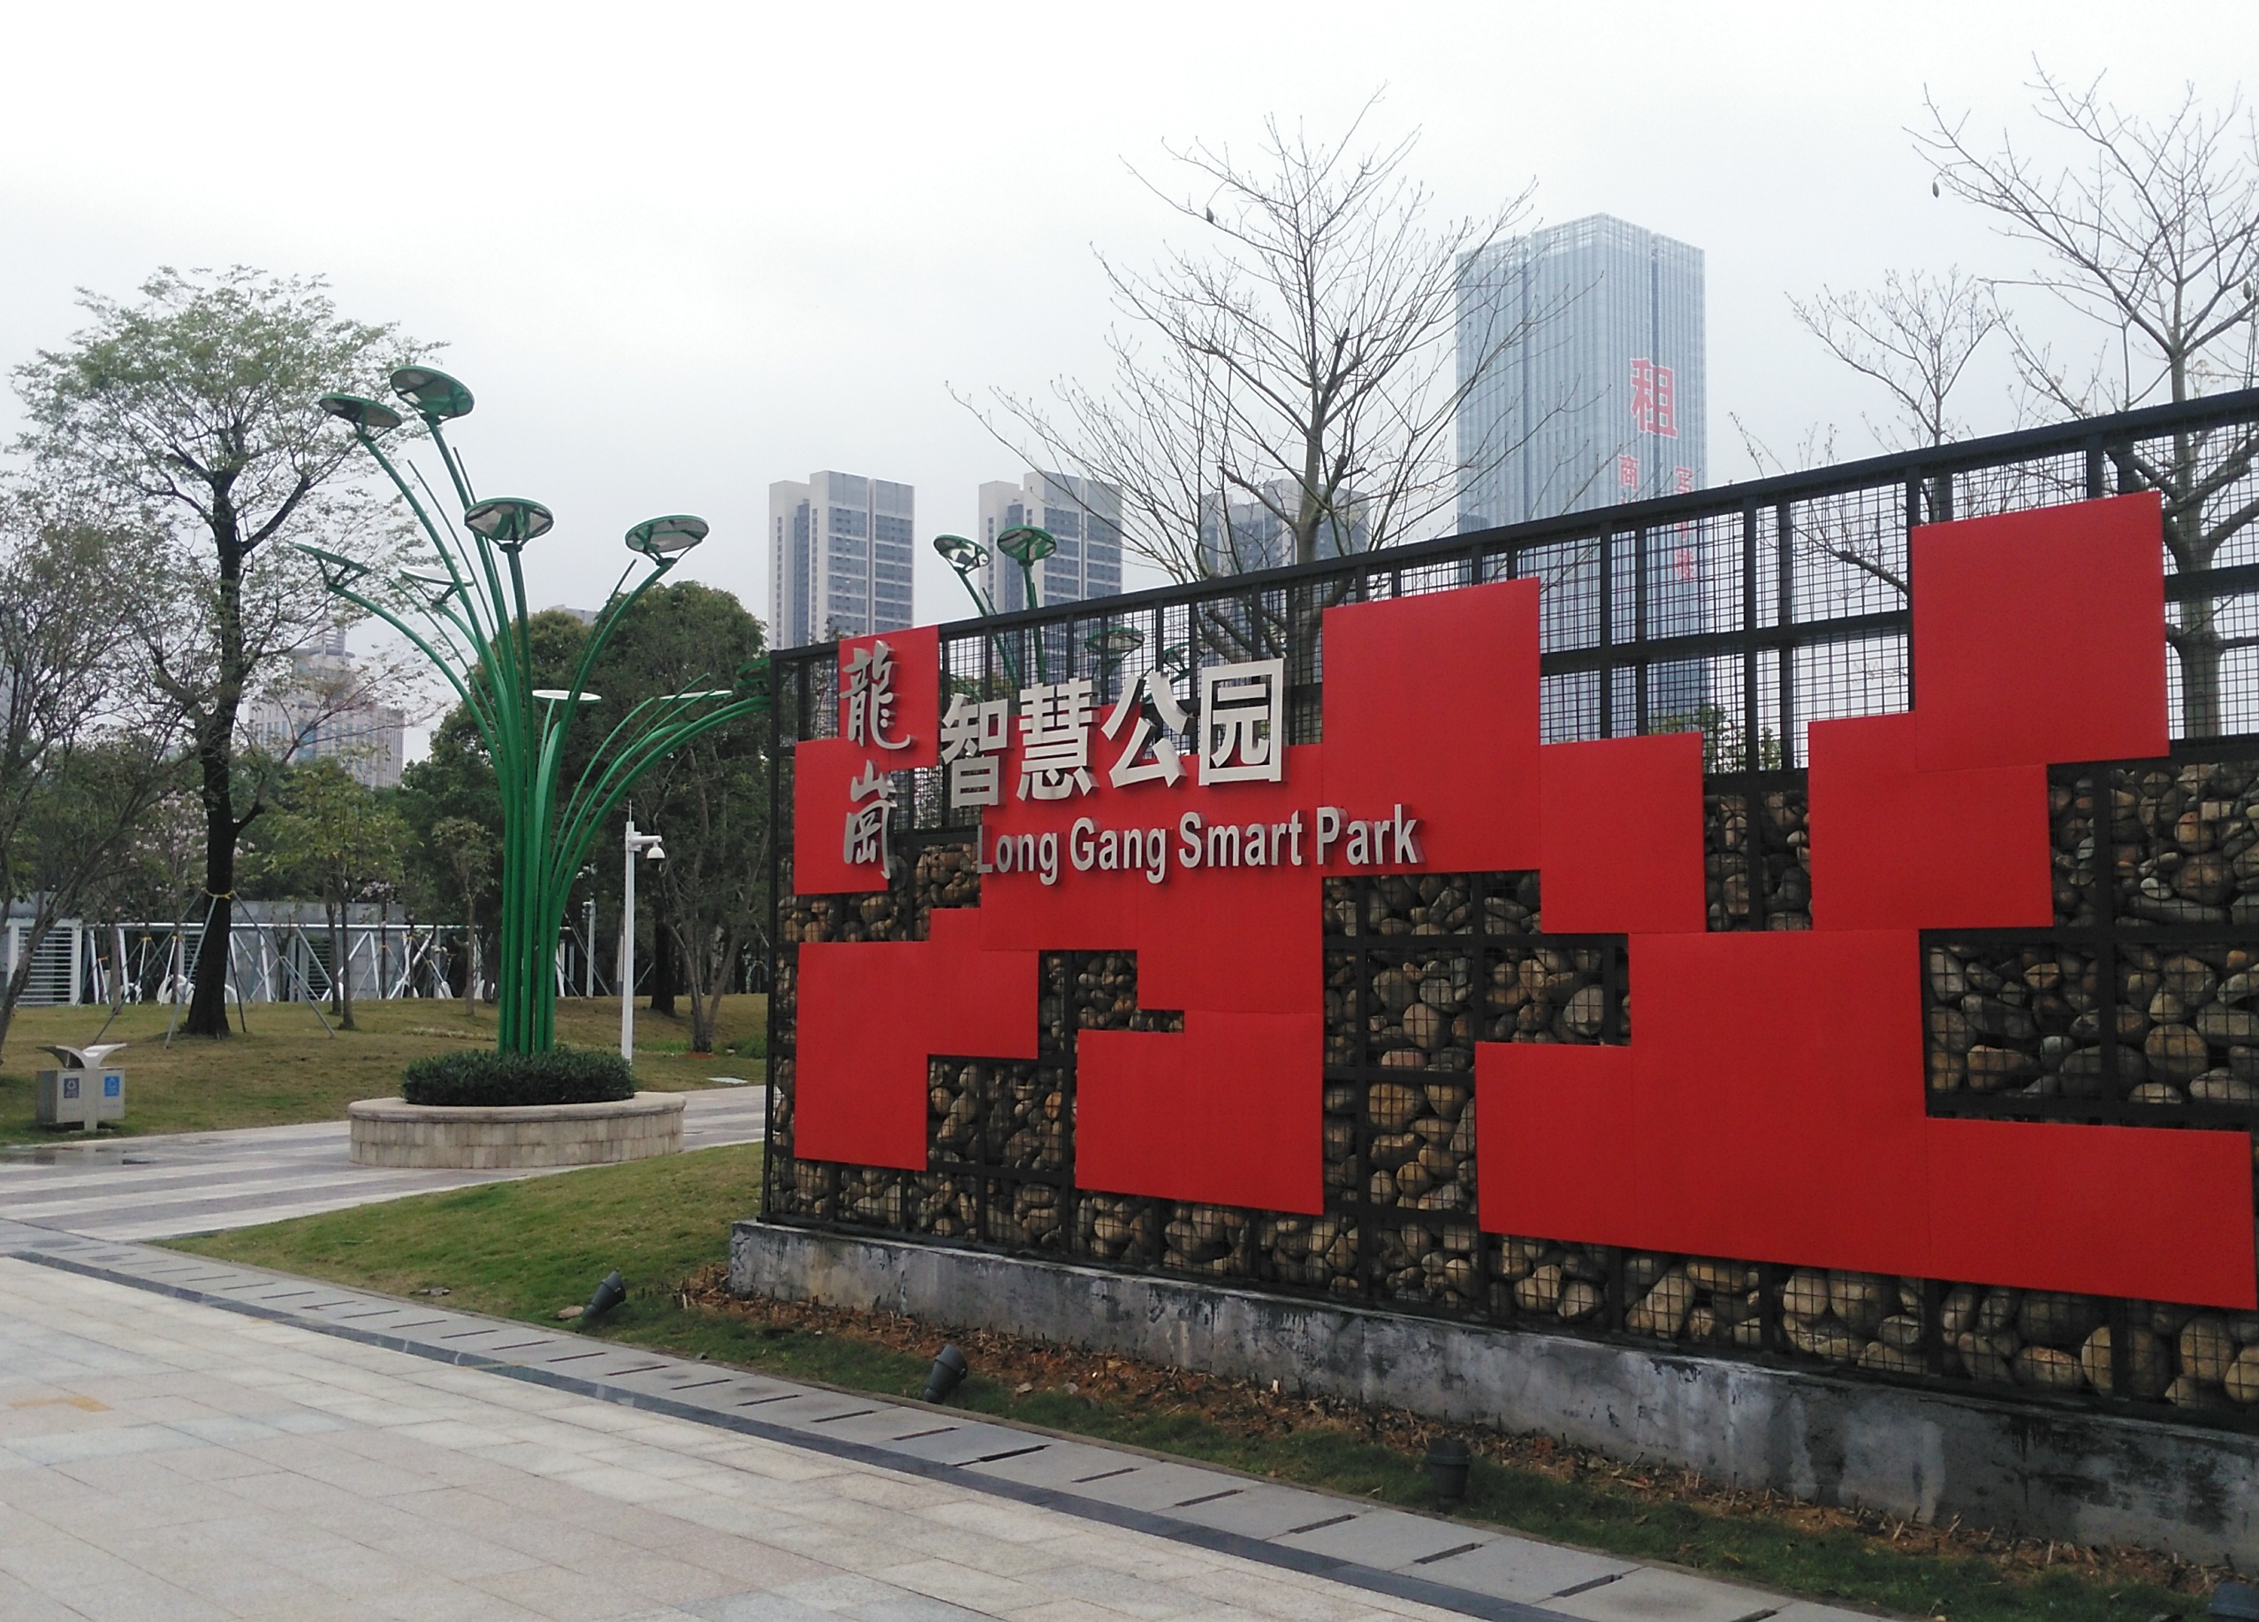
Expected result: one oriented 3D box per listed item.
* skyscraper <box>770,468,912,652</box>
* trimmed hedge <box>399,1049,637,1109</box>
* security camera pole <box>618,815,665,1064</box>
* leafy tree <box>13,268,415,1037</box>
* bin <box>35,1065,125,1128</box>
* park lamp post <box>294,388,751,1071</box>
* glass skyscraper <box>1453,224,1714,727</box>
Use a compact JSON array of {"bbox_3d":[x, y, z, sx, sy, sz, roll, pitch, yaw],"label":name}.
[{"bbox_3d":[-83.498,-22.473,606.299,27.956,144.582,30.914,-4,-6,45],"label":"skyscraper"},{"bbox_3d":[-5.737,2.484,19.203,2.240,0.480,2.200,1,-5,-17],"label":"trimmed hedge"},{"bbox_3d":[-7.290,2.026,30.839,0.620,4.031,0.200,0,-5,0],"label":"security camera pole"},{"bbox_3d":[-15.525,-2.785,35.221,6.722,13.225,6.722,2,-5,-24],"label":"leafy tree"},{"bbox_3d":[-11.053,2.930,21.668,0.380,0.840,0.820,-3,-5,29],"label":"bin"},{"bbox_3d":[-5.472,-0.726,19.457,4.600,7.020,4.400,1,-5,-16],"label":"park lamp post"},{"bbox_3d":[102.617,-44.218,474.825,37.972,167.204,42.548,-4,-6,45],"label":"glass skyscraper"}]

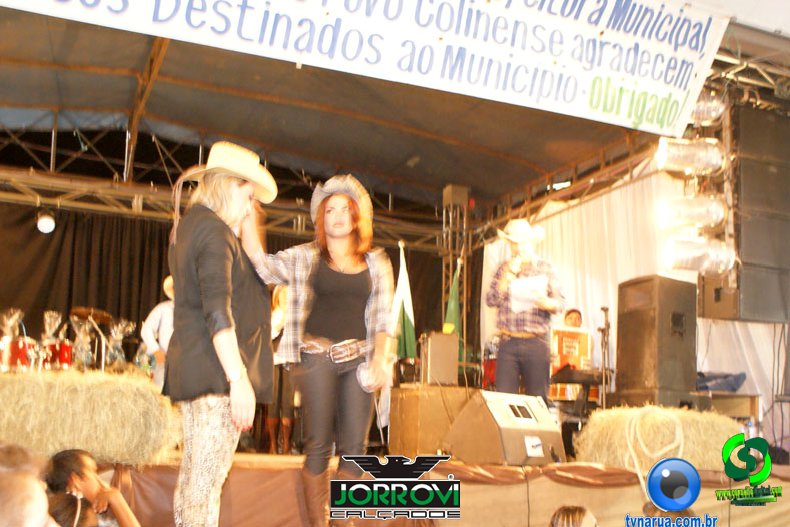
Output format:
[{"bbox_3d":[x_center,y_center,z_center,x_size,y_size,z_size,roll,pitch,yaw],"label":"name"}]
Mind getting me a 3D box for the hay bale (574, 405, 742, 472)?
[{"bbox_3d":[1.693,1.118,5.500,0.950,0.410,0.460,5,-9,-17],"label":"hay bale"}]

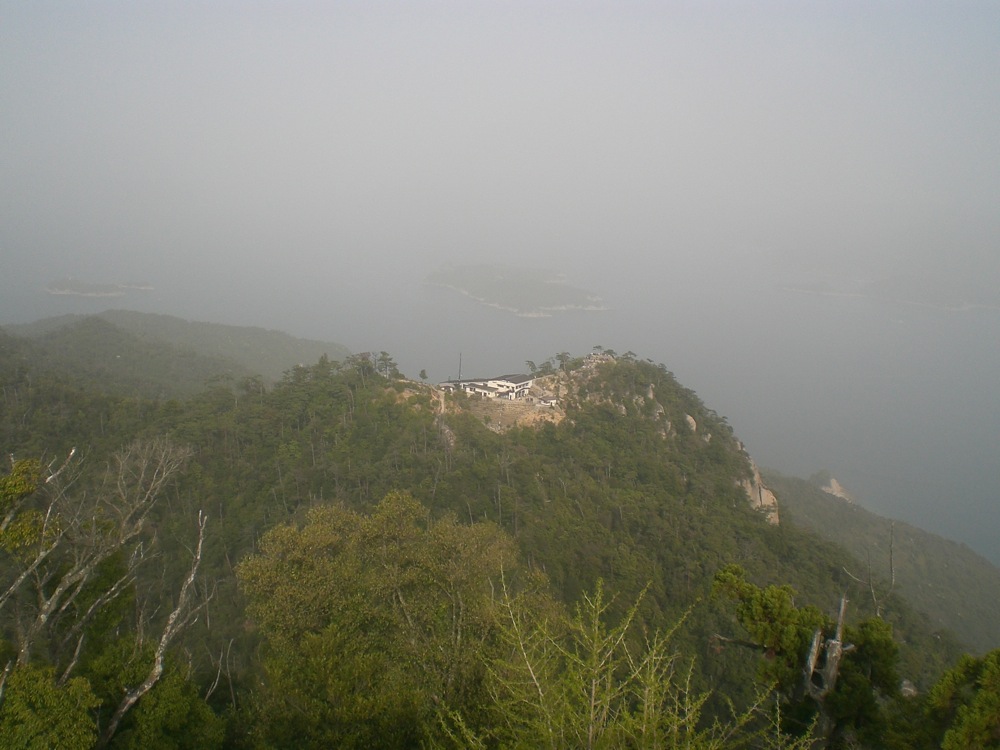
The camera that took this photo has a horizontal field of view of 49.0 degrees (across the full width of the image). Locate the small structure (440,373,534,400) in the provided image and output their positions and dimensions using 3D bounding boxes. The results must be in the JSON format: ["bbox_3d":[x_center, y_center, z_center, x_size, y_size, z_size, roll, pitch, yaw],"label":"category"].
[{"bbox_3d":[-6.750,4.870,599.300,46.000,9.500,21.000,7,11,29],"label":"small structure"}]

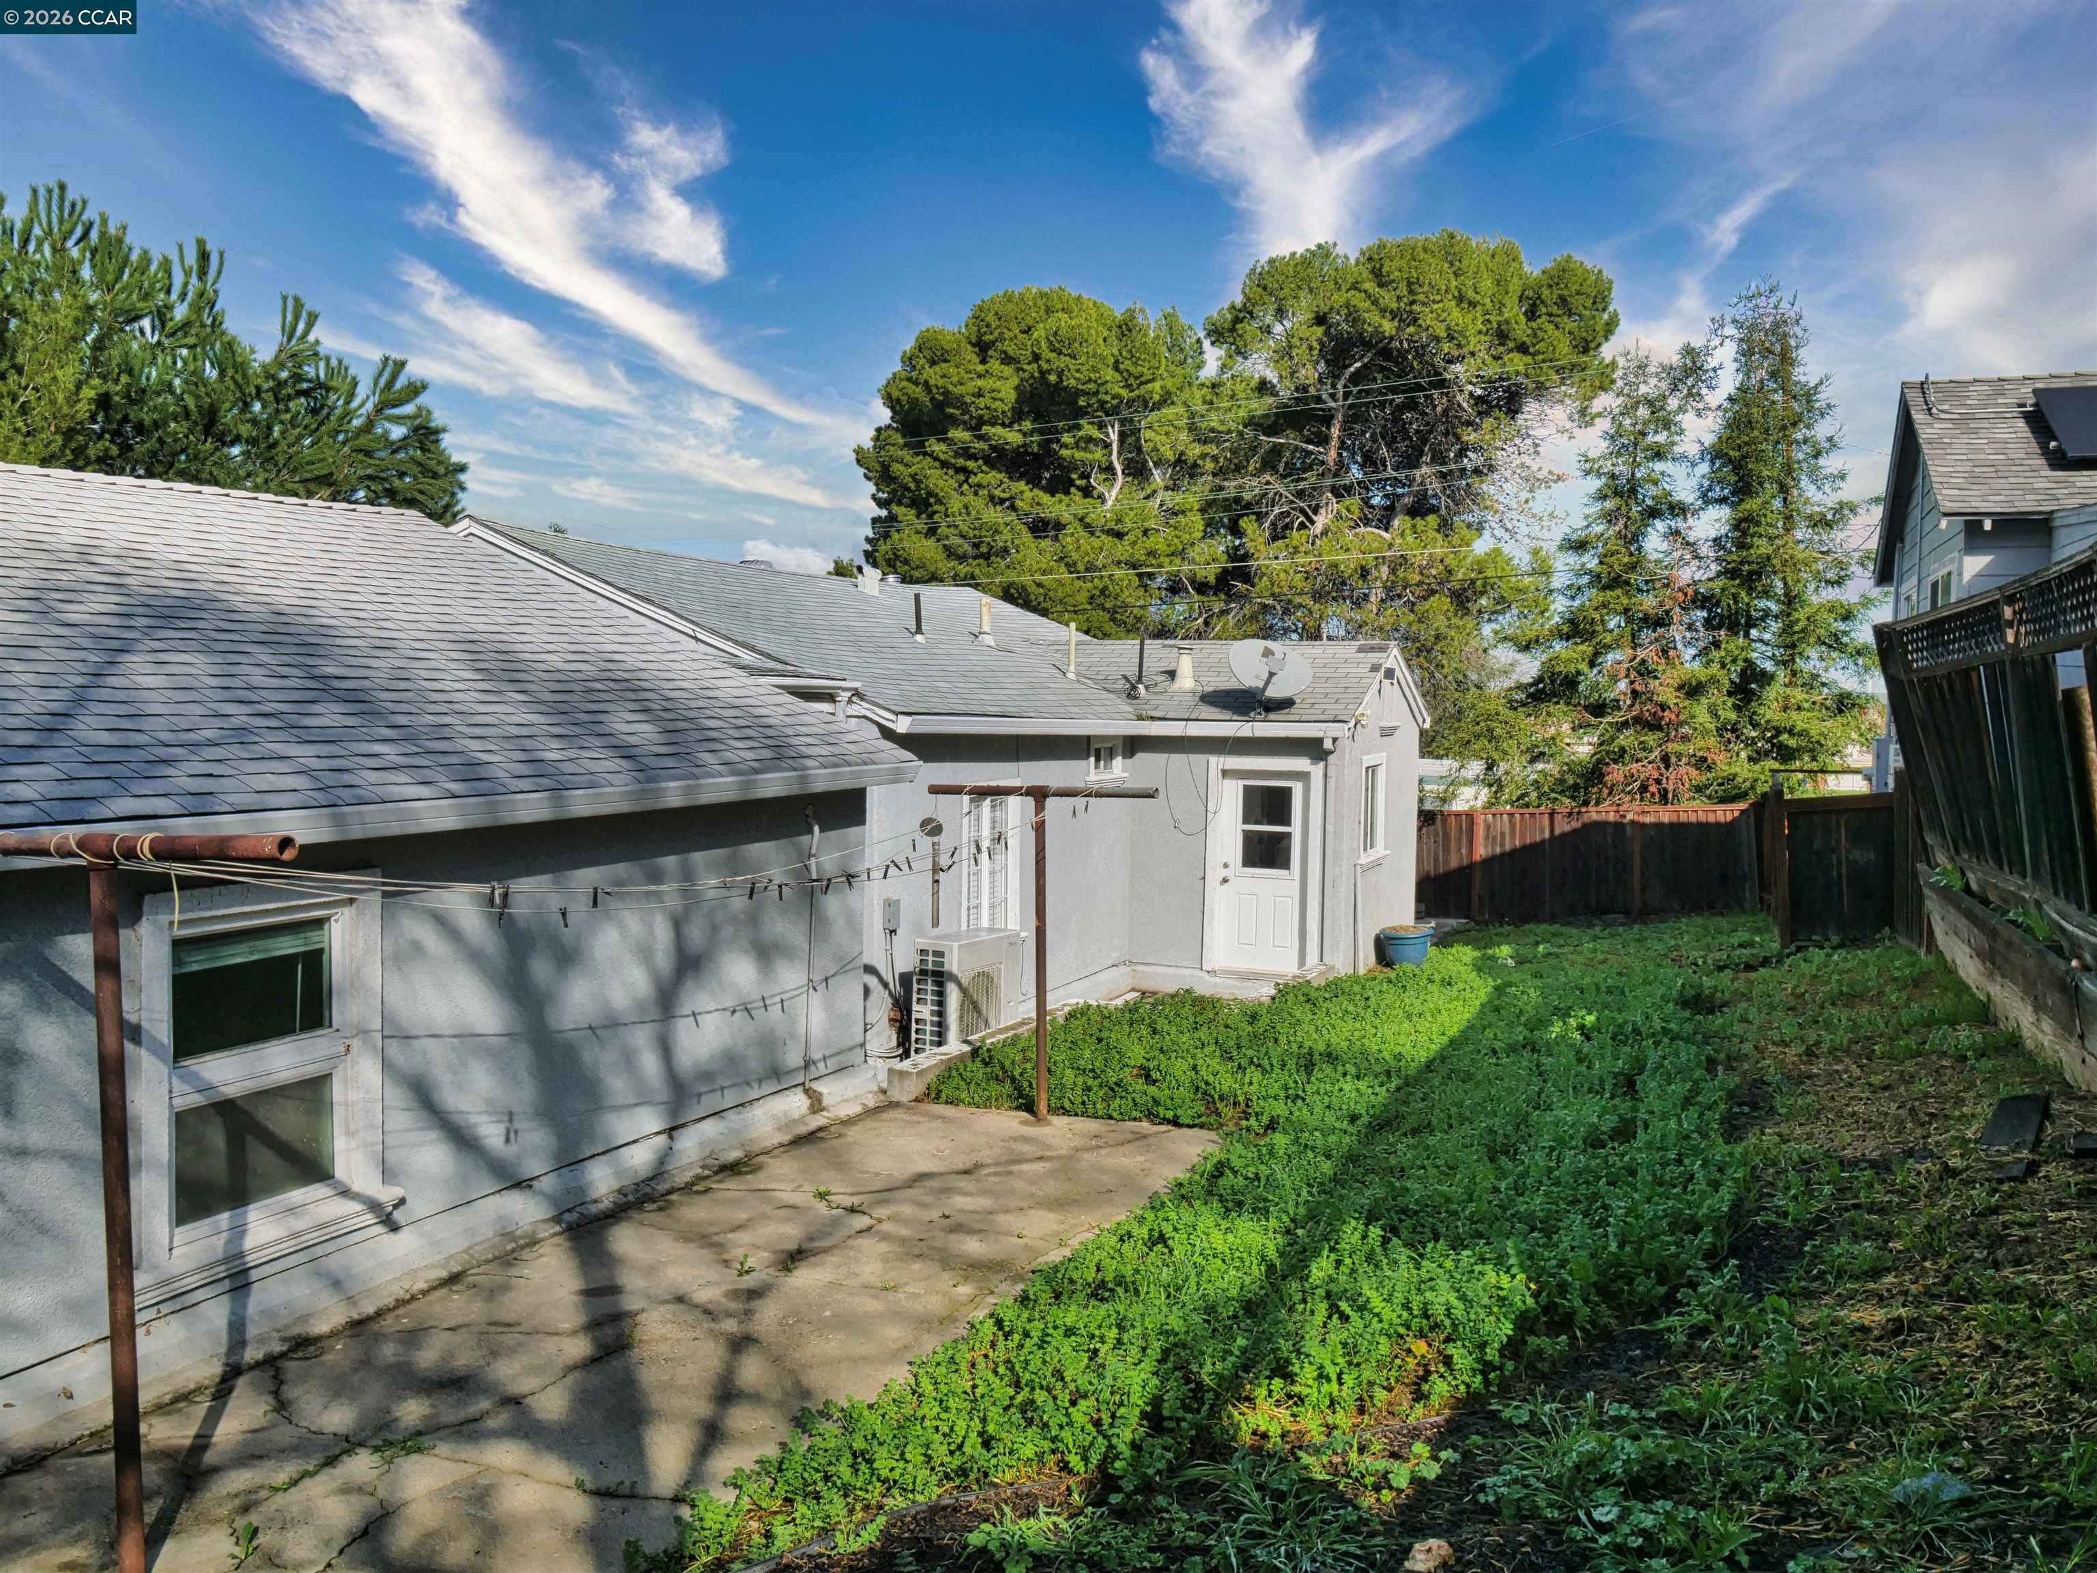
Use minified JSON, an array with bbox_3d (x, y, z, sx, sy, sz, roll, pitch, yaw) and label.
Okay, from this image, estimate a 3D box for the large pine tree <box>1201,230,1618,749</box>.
[{"bbox_3d":[9.900,-6.600,46.500,11.400,17.200,10.800,0,3,0],"label":"large pine tree"}]

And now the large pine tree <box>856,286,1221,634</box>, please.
[{"bbox_3d":[-0.100,-6.300,47.500,10.300,15.800,10.000,0,3,0],"label":"large pine tree"}]

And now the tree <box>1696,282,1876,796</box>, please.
[{"bbox_3d":[14.700,-3.800,34.000,3.700,12.400,3.700,0,3,0],"label":"tree"}]

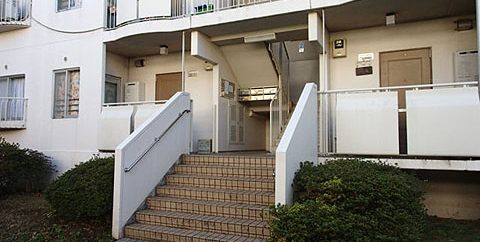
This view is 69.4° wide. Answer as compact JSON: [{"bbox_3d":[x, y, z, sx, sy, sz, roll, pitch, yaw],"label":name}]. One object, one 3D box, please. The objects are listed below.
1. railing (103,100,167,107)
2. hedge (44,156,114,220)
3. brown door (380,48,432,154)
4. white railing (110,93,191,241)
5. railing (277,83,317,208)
[{"bbox_3d":[-2.238,-0.397,7.462,1.911,0.063,0.063,-2,-3,25],"label":"railing"},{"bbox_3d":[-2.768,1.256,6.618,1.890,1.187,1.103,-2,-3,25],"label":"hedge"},{"bbox_3d":[3.167,-0.362,6.615,0.890,2.006,0.073,-2,-3,25],"label":"brown door"},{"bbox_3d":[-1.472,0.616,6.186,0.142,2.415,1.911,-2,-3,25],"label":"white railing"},{"bbox_3d":[0.885,0.553,5.079,0.131,2.415,1.848,-2,-3,25],"label":"railing"}]

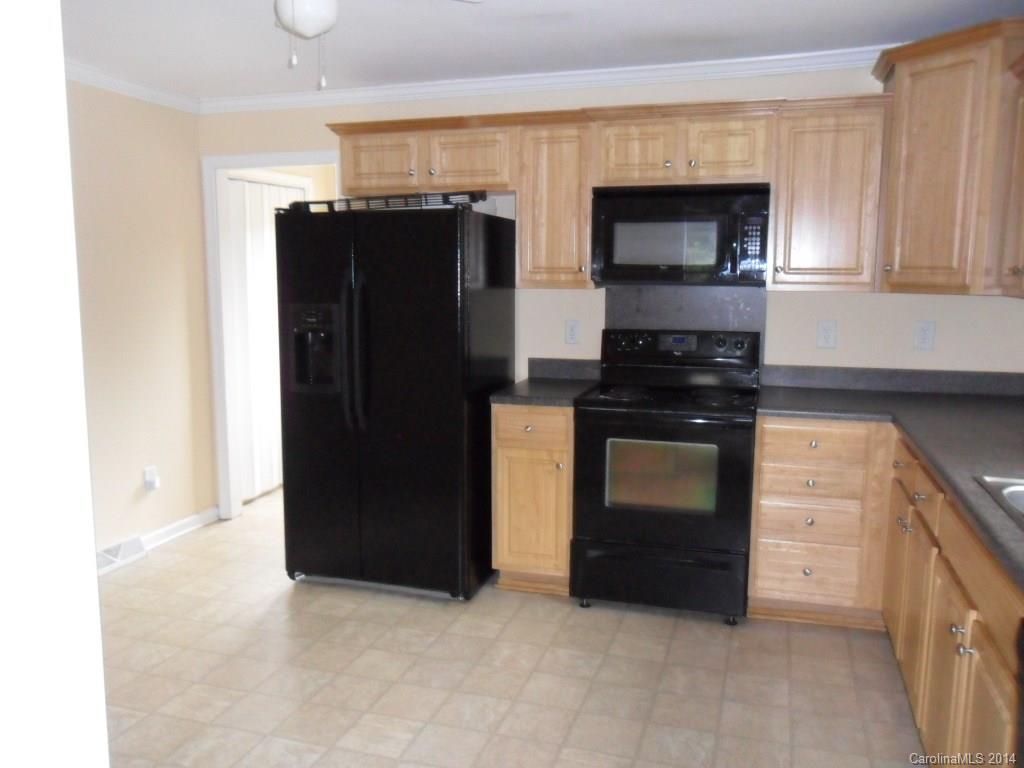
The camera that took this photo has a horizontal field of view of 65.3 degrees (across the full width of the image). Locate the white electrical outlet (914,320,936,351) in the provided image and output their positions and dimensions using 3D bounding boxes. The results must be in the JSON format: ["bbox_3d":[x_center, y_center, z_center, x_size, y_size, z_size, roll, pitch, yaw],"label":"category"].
[{"bbox_3d":[1.861,-0.213,3.595,0.086,0.129,0.014,2,8,17],"label":"white electrical outlet"}]

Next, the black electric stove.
[{"bbox_3d":[0.707,0.377,3.636,0.761,1.171,0.648,2,8,17],"label":"black electric stove"}]

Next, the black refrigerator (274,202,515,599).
[{"bbox_3d":[-0.529,0.047,3.893,0.904,1.754,0.794,2,8,17],"label":"black refrigerator"}]

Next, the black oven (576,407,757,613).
[{"bbox_3d":[0.711,0.480,3.661,0.750,0.950,0.695,2,8,17],"label":"black oven"}]

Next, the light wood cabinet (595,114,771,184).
[{"bbox_3d":[0.770,-1.041,3.621,0.776,0.307,0.327,2,8,17],"label":"light wood cabinet"}]

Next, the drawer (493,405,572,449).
[{"bbox_3d":[0.156,0.168,3.735,0.353,0.190,0.480,2,8,17],"label":"drawer"}]

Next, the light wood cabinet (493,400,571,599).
[{"bbox_3d":[0.177,0.493,3.858,0.372,0.880,0.628,2,8,17],"label":"light wood cabinet"}]

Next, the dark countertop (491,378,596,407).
[{"bbox_3d":[0.174,0.039,3.784,0.372,0.038,0.649,2,8,17],"label":"dark countertop"}]

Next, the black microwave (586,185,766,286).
[{"bbox_3d":[0.780,-0.667,3.666,0.757,0.437,0.395,2,8,17],"label":"black microwave"}]

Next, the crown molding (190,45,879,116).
[{"bbox_3d":[0.048,-1.487,3.952,3.805,0.075,0.070,2,8,17],"label":"crown molding"}]

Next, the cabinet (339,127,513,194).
[{"bbox_3d":[-0.369,-1.085,3.965,0.905,0.305,0.327,2,8,17],"label":"cabinet"}]

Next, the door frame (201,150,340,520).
[{"bbox_3d":[-1.305,-0.231,4.620,0.915,2.130,0.130,2,8,17],"label":"door frame"}]

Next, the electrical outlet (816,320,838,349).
[{"bbox_3d":[1.457,-0.227,3.688,0.077,0.118,0.010,2,9,18],"label":"electrical outlet"}]

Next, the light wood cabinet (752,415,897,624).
[{"bbox_3d":[1.329,0.541,3.511,0.514,0.880,0.628,2,8,17],"label":"light wood cabinet"}]

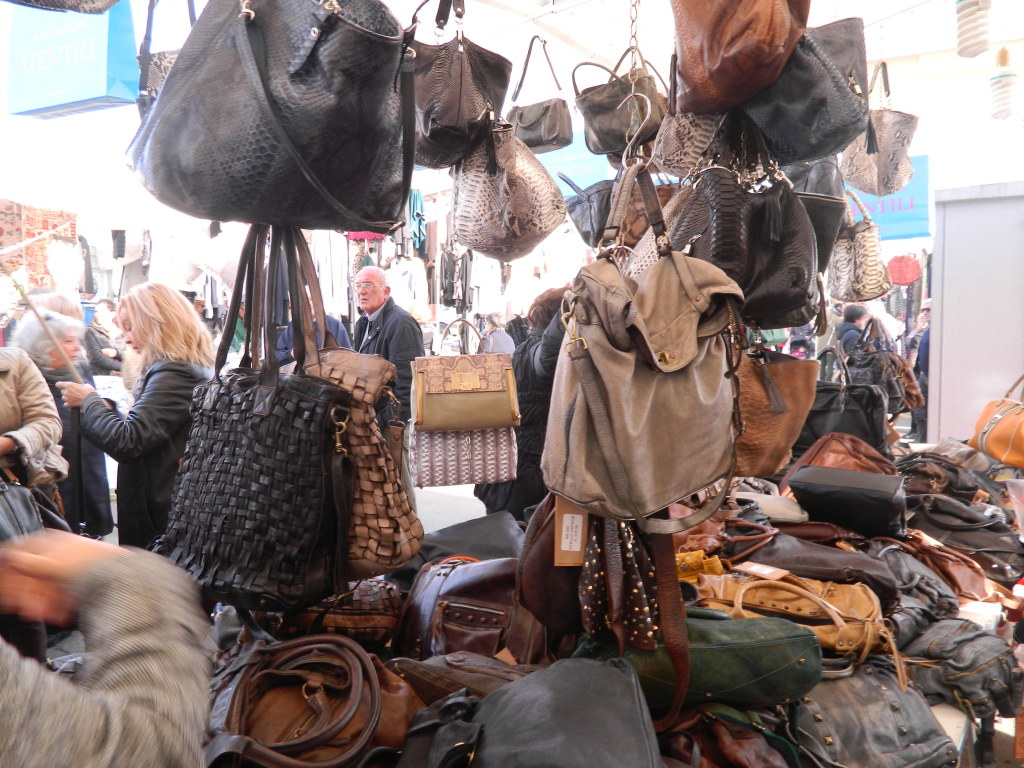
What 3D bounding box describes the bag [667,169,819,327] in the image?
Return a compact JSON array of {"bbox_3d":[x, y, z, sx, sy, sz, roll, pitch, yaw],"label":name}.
[{"bbox_3d":[0.510,-0.303,1.850,0.340,0.360,0.170,2,4,20],"label":"bag"}]

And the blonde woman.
[{"bbox_3d":[-1.345,0.472,3.060,0.520,1.660,0.500,-1,4,-14],"label":"blonde woman"}]

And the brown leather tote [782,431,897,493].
[{"bbox_3d":[1.045,0.267,2.650,0.370,0.230,0.200,1,4,17],"label":"brown leather tote"}]

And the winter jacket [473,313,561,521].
[{"bbox_3d":[0.128,0.137,3.600,0.440,0.850,0.520,-3,5,-38],"label":"winter jacket"}]

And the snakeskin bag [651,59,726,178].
[{"bbox_3d":[0.493,-0.693,2.100,0.310,0.360,0.160,1,4,14],"label":"snakeskin bag"}]

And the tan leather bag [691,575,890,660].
[{"bbox_3d":[0.549,0.457,1.620,0.380,0.160,0.240,2,-15,27],"label":"tan leather bag"}]

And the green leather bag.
[{"bbox_3d":[0.325,0.487,1.450,0.410,0.135,0.250,0,1,1],"label":"green leather bag"}]

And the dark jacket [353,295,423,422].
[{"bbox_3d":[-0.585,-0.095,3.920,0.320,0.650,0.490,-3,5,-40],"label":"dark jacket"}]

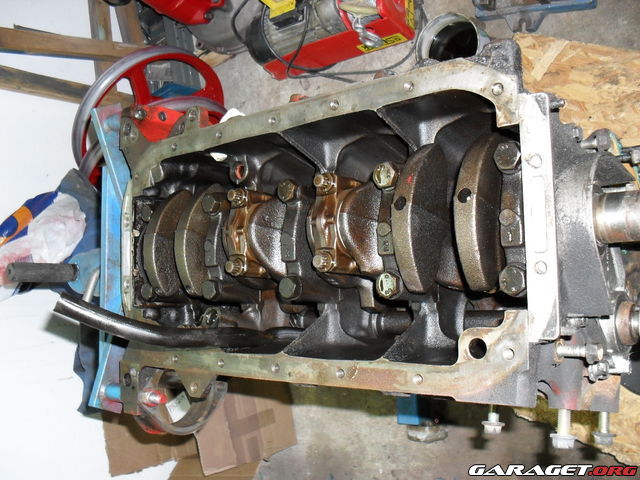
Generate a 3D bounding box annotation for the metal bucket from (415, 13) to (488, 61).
[{"bbox_3d":[0.277,-0.385,1.325,0.140,0.088,0.140,-1,89,38],"label":"metal bucket"}]

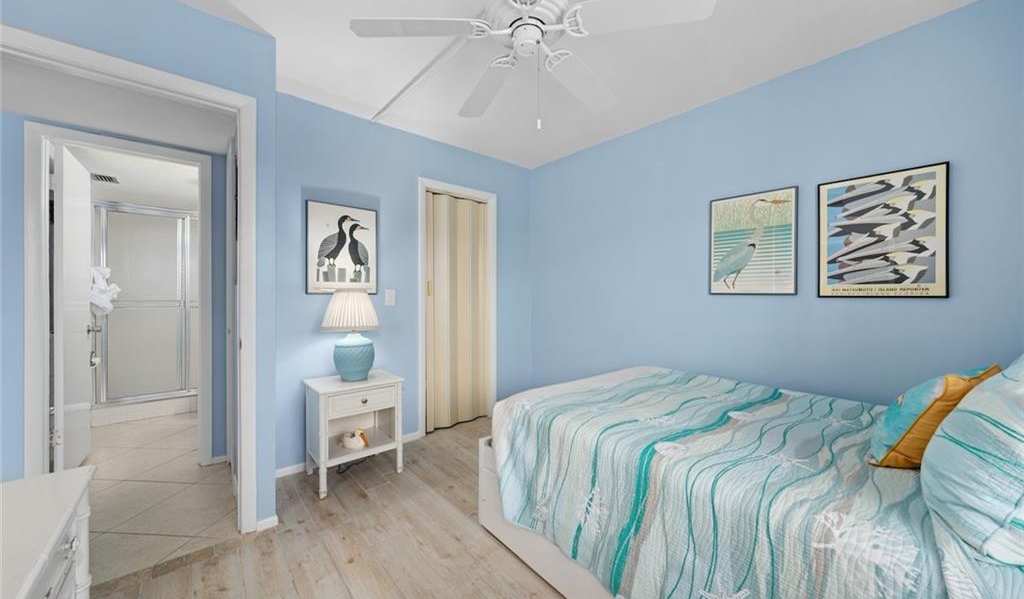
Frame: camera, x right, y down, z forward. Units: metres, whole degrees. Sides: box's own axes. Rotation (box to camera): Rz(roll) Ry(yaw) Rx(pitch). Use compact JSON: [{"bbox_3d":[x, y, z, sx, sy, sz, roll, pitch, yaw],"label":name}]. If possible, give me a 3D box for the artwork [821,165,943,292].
[{"bbox_3d":[1.826,-0.314,1.845,0.022,0.614,0.464,0,0,-40],"label":"artwork"}]

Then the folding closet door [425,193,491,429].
[{"bbox_3d":[-0.482,0.102,3.276,0.670,2.015,0.065,0,0,-40],"label":"folding closet door"}]

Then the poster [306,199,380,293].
[{"bbox_3d":[-1.175,-0.342,2.588,0.473,0.620,0.022,0,0,-40],"label":"poster"}]

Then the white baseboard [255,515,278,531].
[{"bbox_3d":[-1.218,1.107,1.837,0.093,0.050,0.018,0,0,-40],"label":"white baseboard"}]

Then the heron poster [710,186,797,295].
[{"bbox_3d":[1.467,-0.336,2.268,0.022,0.617,0.465,0,0,-40],"label":"heron poster"}]

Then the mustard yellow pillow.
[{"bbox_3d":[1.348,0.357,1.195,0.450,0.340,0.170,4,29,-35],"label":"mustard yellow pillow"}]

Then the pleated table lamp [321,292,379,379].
[{"bbox_3d":[-1.032,0.228,2.398,0.346,0.590,0.346,0,0,-40],"label":"pleated table lamp"}]

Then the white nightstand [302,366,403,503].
[{"bbox_3d":[-1.014,0.826,2.390,0.515,0.609,0.401,0,0,-40],"label":"white nightstand"}]

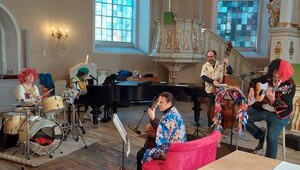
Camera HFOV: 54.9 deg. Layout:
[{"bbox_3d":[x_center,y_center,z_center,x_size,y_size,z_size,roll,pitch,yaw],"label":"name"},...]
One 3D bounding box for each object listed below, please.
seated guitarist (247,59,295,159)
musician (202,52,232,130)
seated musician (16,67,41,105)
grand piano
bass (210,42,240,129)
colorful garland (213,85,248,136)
[{"bbox_3d":[1.939,0.437,4.660,0.760,1.620,0.580,-4,9,-41],"label":"seated guitarist"},{"bbox_3d":[1.517,0.135,6.559,0.660,1.760,0.480,3,7,10],"label":"musician"},{"bbox_3d":[-2.391,0.363,5.693,0.550,1.300,0.720,-2,8,-25],"label":"seated musician"},{"bbox_3d":[-0.024,0.445,6.977,2.750,0.960,1.540,4,7,16],"label":"grand piano"},{"bbox_3d":[1.648,0.089,6.301,0.660,1.920,0.420,0,2,9],"label":"bass"},{"bbox_3d":[1.468,0.436,5.387,0.660,0.900,0.280,3,7,11],"label":"colorful garland"}]

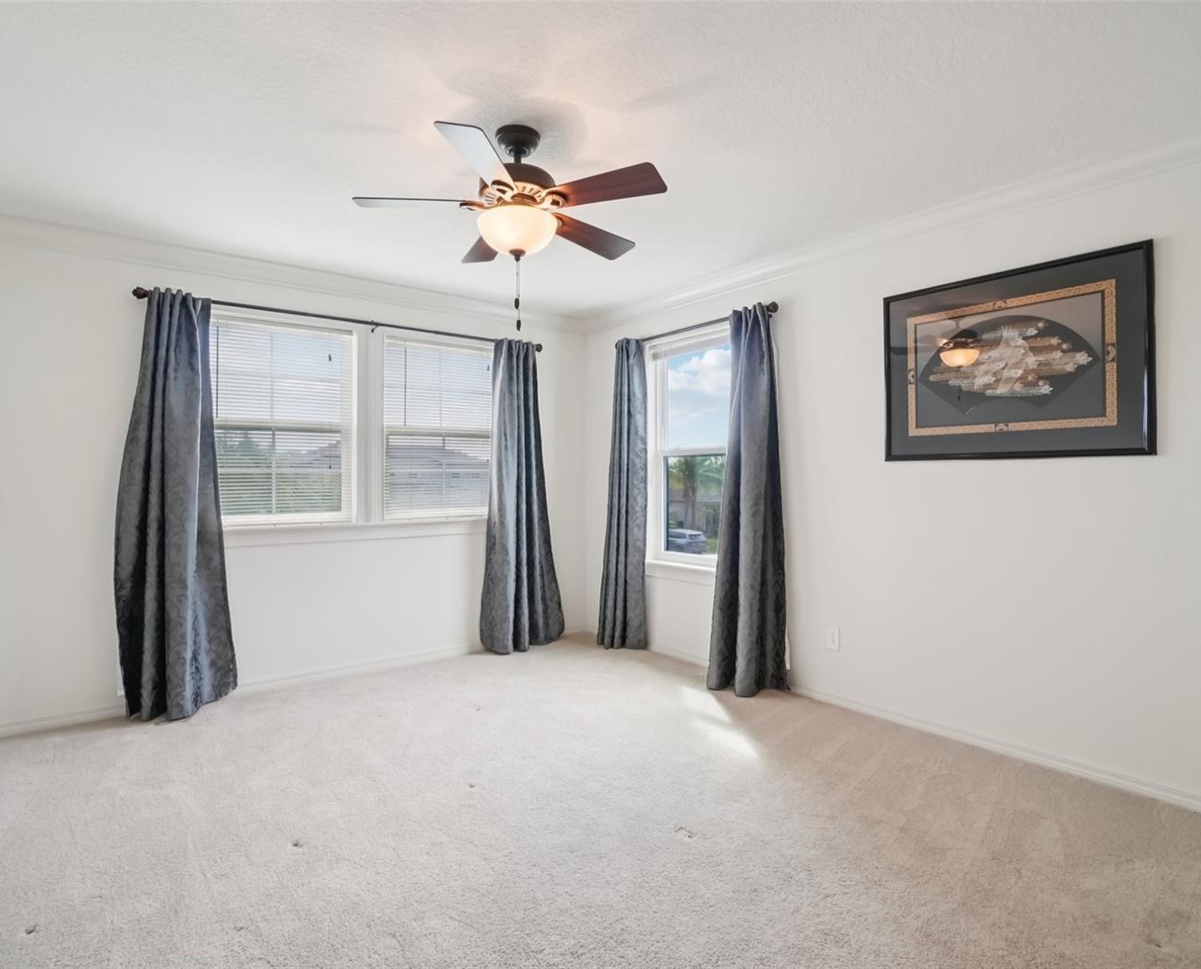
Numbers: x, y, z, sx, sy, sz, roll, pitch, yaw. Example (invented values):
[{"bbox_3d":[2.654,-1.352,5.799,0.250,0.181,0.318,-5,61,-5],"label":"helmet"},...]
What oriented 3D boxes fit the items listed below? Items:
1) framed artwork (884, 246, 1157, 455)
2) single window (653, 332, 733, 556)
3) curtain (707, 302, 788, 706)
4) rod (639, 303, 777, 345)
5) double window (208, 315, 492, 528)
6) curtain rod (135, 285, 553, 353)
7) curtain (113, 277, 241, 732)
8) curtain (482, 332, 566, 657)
[{"bbox_3d":[1.735,-0.516,2.638,0.035,0.800,0.990,-1,1,-41],"label":"framed artwork"},{"bbox_3d":[0.659,-0.226,3.917,0.100,1.430,0.850,-1,1,-41],"label":"single window"},{"bbox_3d":[0.834,0.078,3.482,0.230,2.190,0.430,-1,1,-41],"label":"curtain"},{"bbox_3d":[0.560,-0.995,3.905,0.075,0.055,1.360,-1,1,-41],"label":"rod"},{"bbox_3d":[-1.481,-0.350,3.843,1.900,1.200,0.100,-1,1,-35],"label":"double window"},{"bbox_3d":[-1.416,-0.985,3.792,2.400,0.055,0.075,-1,1,-35],"label":"curtain rod"},{"bbox_3d":[-2.197,0.095,3.157,0.520,2.190,0.200,-1,1,-35],"label":"curtain"},{"bbox_3d":[-0.538,0.075,4.353,0.570,2.190,0.190,-1,1,-35],"label":"curtain"}]

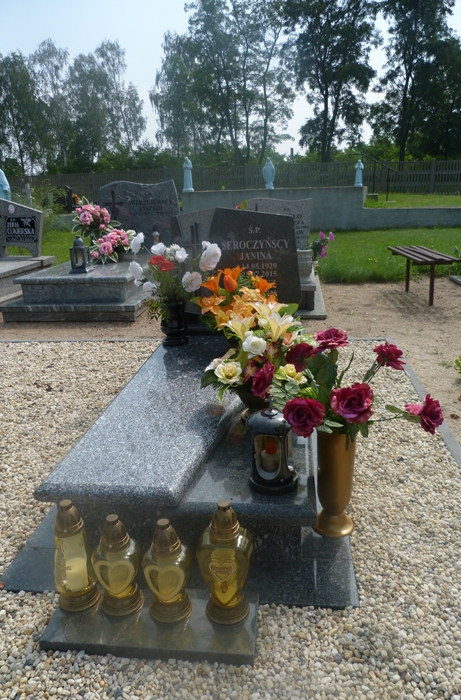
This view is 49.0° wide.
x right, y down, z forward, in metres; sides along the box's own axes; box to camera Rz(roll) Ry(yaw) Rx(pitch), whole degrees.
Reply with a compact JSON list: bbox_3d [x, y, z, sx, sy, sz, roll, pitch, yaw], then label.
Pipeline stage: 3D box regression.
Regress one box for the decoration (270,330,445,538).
[{"bbox_3d":[0.369,0.253,1.470,0.496,0.628,0.420,0,17,5],"label":"decoration"}]

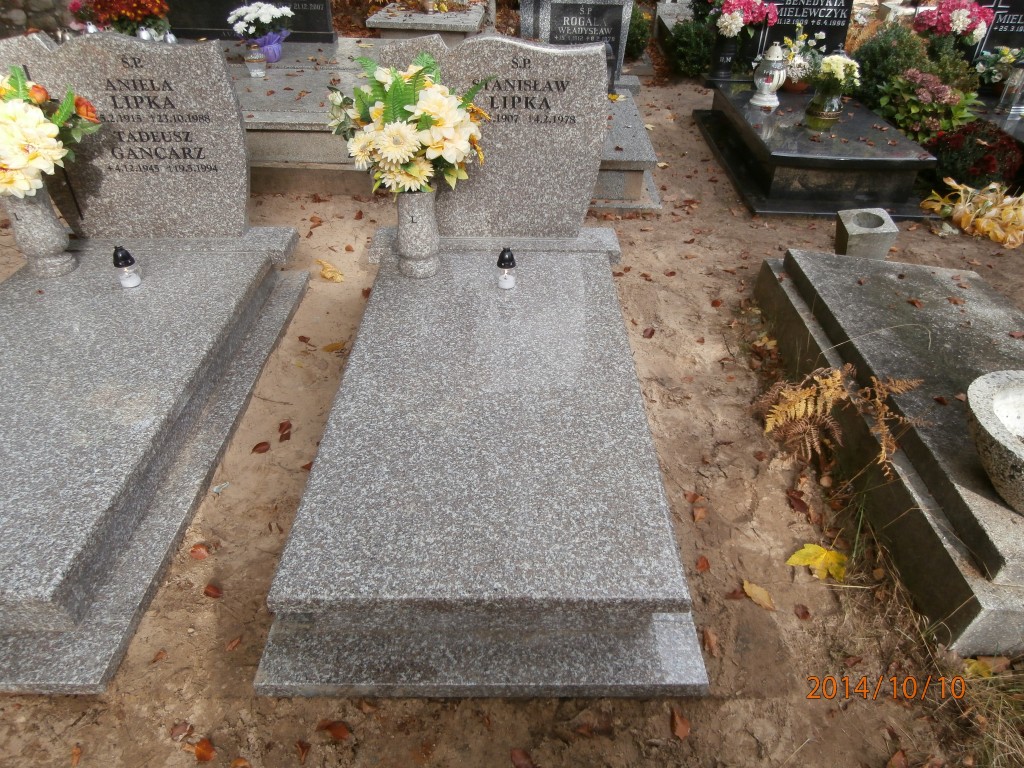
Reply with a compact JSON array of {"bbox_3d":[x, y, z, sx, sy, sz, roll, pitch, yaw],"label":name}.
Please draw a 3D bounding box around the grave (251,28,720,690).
[{"bbox_3d":[-0.065,-0.266,1.965,0.960,0.965,1.830,0,37,0],"label":"grave"}]

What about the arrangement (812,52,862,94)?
[{"bbox_3d":[1.597,-1.524,3.488,0.230,0.210,0.220,0,37,0],"label":"arrangement"}]

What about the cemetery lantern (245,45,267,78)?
[{"bbox_3d":[-1.533,-1.930,4.222,0.140,0.180,0.140,0,37,0],"label":"cemetery lantern"}]

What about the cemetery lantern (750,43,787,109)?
[{"bbox_3d":[1.434,-1.714,3.928,0.185,0.325,0.185,0,37,0],"label":"cemetery lantern"}]

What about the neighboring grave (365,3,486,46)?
[{"bbox_3d":[-0.640,-2.994,6.070,0.900,0.380,1.080,2,37,3],"label":"neighboring grave"}]

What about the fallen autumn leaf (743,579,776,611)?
[{"bbox_3d":[0.601,0.513,1.722,0.032,0.012,0.092,-21,42,-25],"label":"fallen autumn leaf"}]

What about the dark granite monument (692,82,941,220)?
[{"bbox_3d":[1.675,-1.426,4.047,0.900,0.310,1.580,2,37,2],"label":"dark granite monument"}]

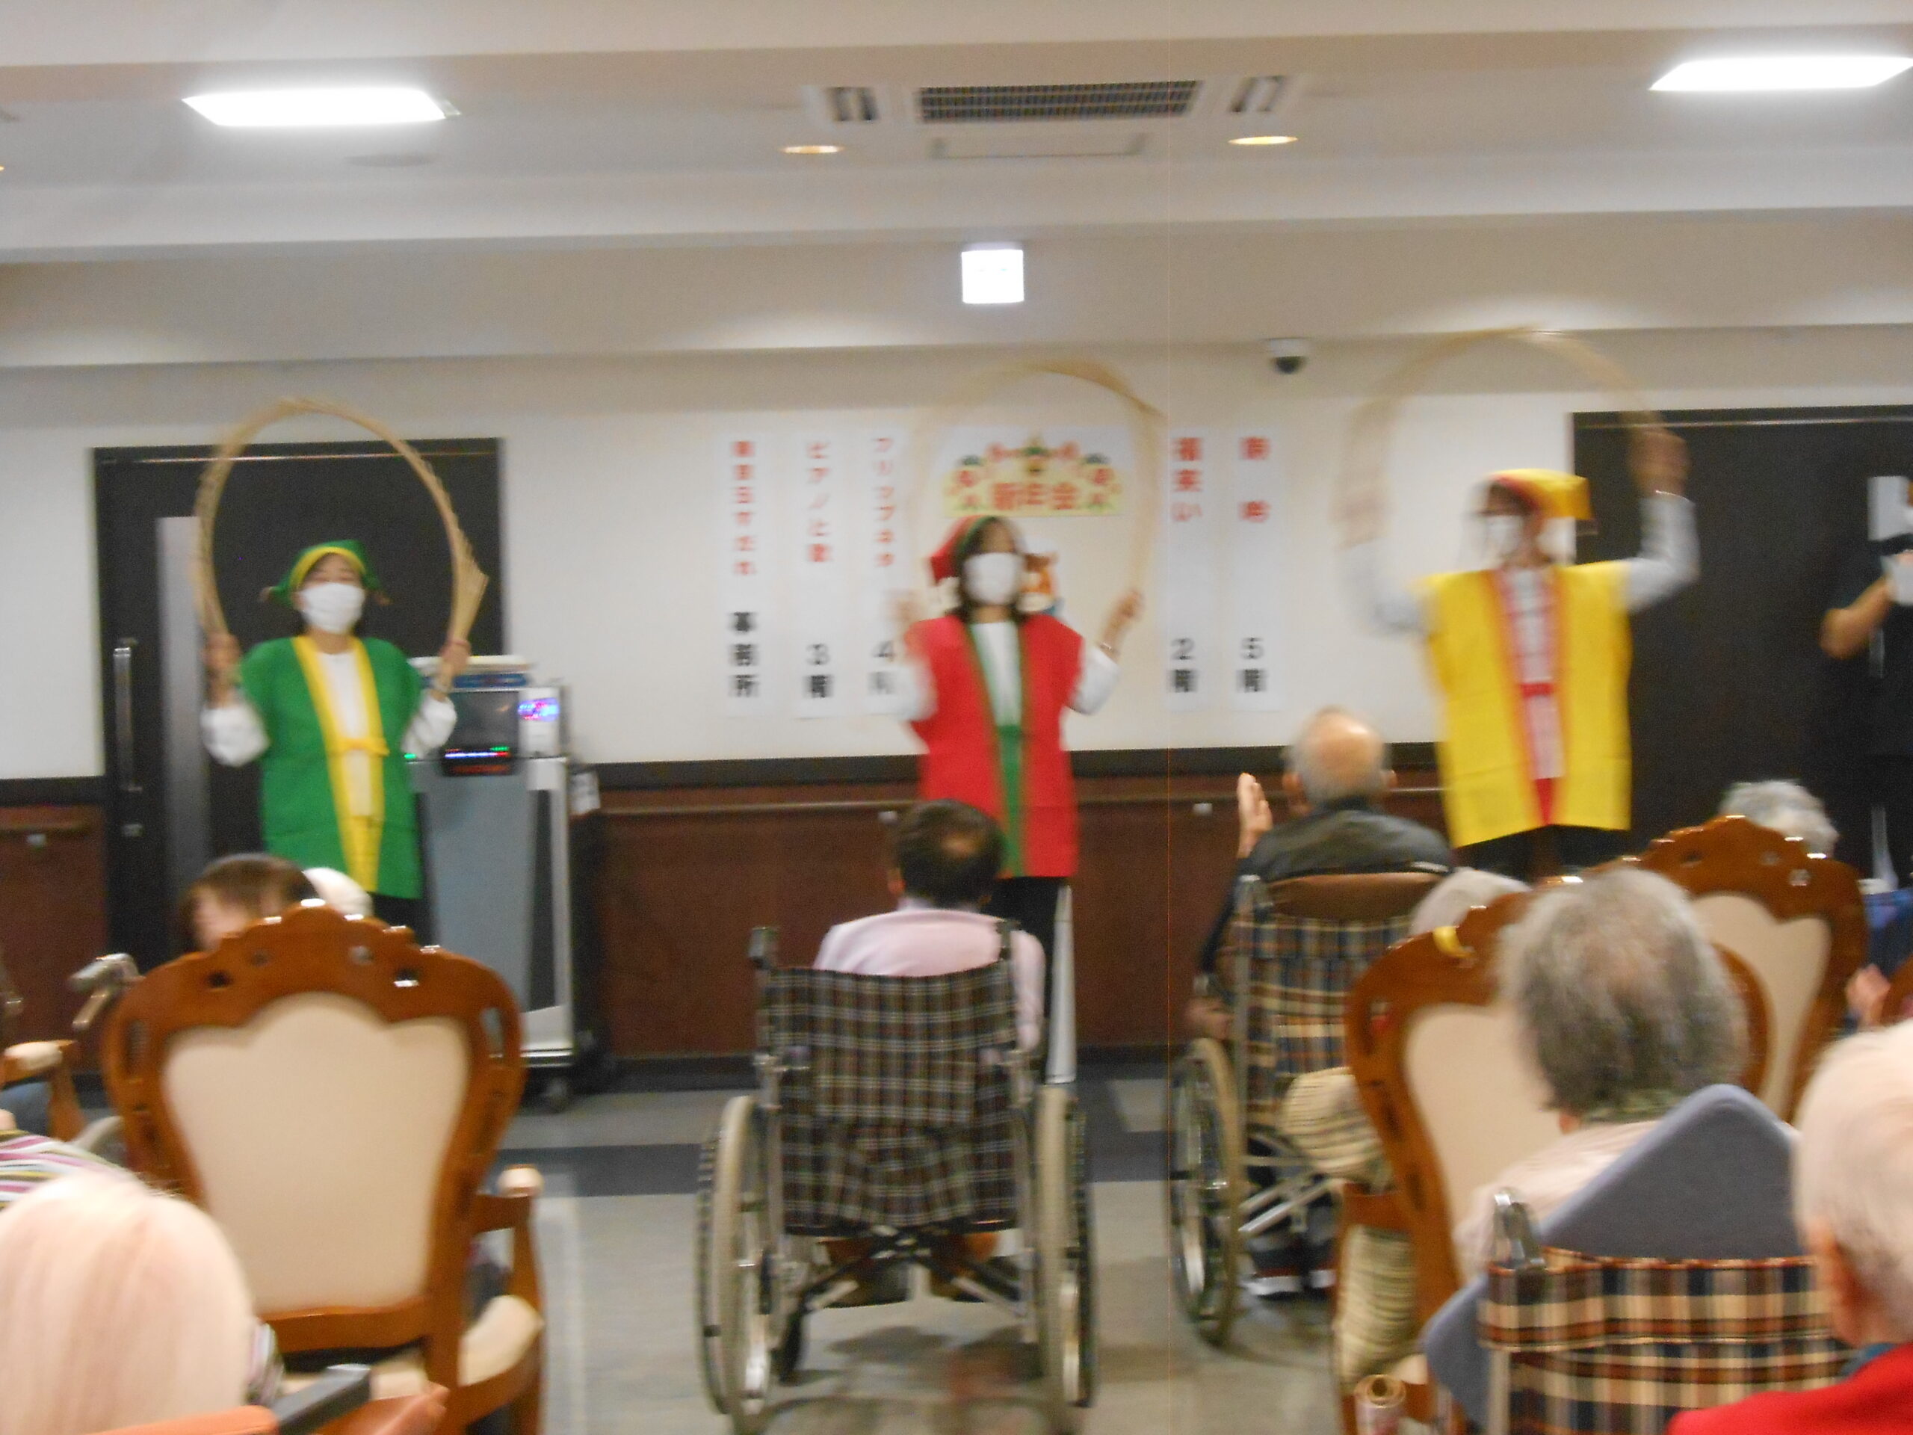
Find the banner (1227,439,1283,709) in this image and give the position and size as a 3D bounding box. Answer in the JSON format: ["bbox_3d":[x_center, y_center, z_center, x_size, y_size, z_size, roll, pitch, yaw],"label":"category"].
[{"bbox_3d":[0.893,-0.438,10.402,0.152,0.840,0.010,-1,2,0],"label":"banner"}]

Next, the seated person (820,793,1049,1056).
[{"bbox_3d":[-0.021,0.631,6.217,0.480,1.020,0.800,-1,2,4],"label":"seated person"}]

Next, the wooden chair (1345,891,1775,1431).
[{"bbox_3d":[0.756,0.726,4.790,0.580,1.050,0.620,-1,2,-3],"label":"wooden chair"}]

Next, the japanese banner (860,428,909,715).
[{"bbox_3d":[-0.212,-0.435,10.393,0.152,0.840,0.010,-1,2,0],"label":"japanese banner"}]

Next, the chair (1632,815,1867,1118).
[{"bbox_3d":[1.115,0.684,5.729,0.580,1.050,0.620,-2,2,-15],"label":"chair"}]

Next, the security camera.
[{"bbox_3d":[0.934,-1.016,9.800,0.125,0.100,0.125,-1,2,0],"label":"security camera"}]

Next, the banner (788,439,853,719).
[{"bbox_3d":[-0.410,-0.424,10.392,0.152,0.840,0.010,-1,2,0],"label":"banner"}]

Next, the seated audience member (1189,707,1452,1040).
[{"bbox_3d":[0.662,0.574,6.836,0.540,1.210,0.780,-1,2,-6],"label":"seated audience member"}]

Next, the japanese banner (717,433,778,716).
[{"bbox_3d":[-0.629,-0.426,10.390,0.152,0.840,0.010,-1,2,0],"label":"japanese banner"}]

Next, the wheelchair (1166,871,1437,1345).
[{"bbox_3d":[0.741,0.726,6.851,0.630,0.900,1.000,-1,2,-6],"label":"wheelchair"}]

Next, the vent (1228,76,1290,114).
[{"bbox_3d":[0.585,-1.210,6.782,0.100,0.030,0.500,-1,2,0],"label":"vent"}]

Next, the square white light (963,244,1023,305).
[{"bbox_3d":[0.085,-1.037,8.150,0.147,0.147,0.060,-1,2,0],"label":"square white light"}]

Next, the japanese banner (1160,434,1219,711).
[{"bbox_3d":[0.710,-0.442,10.570,0.180,0.855,0.012,-1,2,0],"label":"japanese banner"}]

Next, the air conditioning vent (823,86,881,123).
[{"bbox_3d":[-0.203,-1.198,6.750,0.100,0.040,0.480,-1,2,0],"label":"air conditioning vent"}]

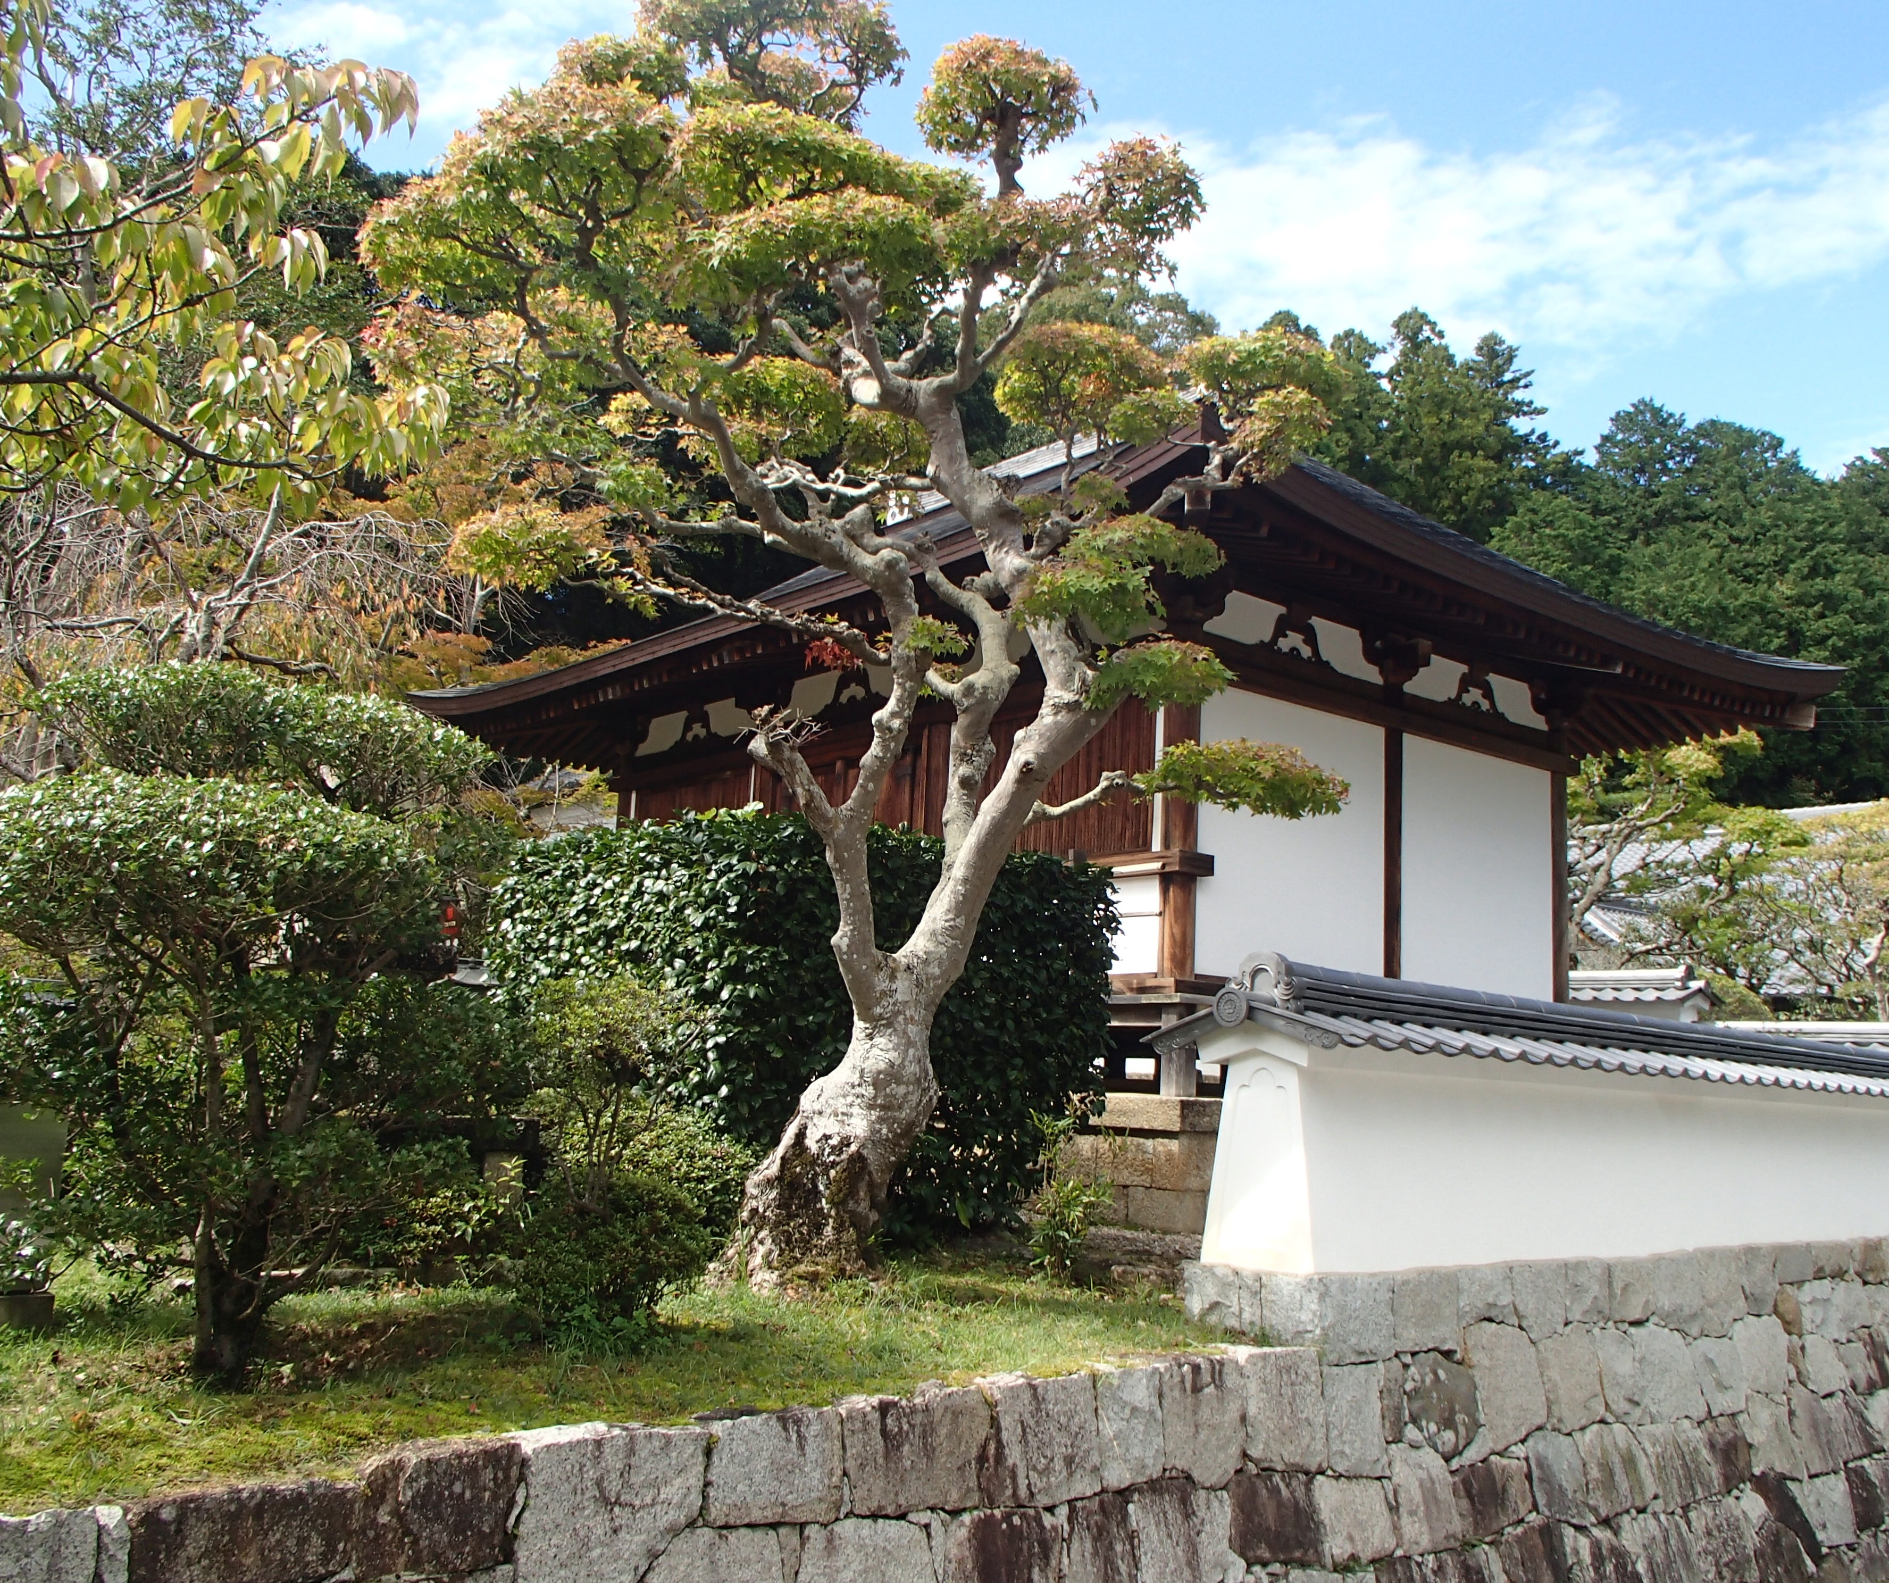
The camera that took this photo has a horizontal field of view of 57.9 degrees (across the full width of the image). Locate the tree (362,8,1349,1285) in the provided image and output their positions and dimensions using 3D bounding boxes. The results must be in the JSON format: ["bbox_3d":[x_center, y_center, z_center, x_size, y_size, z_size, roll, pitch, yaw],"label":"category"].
[{"bbox_3d":[-0.408,-0.792,8.211,4.750,6.050,4.000,3,-10,0],"label":"tree"}]

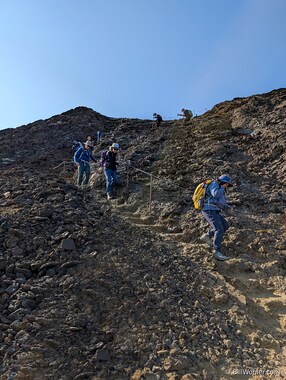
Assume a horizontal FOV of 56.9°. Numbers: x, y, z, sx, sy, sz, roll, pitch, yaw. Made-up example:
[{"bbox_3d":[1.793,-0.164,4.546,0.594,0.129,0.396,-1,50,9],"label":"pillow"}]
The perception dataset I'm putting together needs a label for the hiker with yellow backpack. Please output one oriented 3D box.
[{"bbox_3d":[1.296,0.509,4.850,0.720,1.550,0.520,-1,-6,22],"label":"hiker with yellow backpack"}]

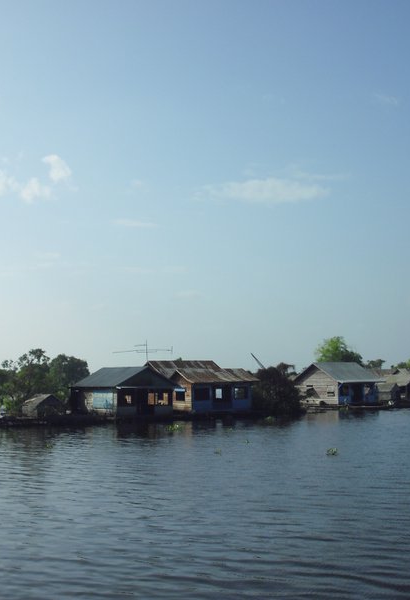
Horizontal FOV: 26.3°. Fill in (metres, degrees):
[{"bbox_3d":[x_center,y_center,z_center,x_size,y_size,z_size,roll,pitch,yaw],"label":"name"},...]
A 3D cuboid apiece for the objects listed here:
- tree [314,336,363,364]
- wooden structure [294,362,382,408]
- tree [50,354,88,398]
[{"bbox_3d":[16.066,8.168,105.685,6.200,7.550,5.800,-1,-5,9],"label":"tree"},{"bbox_3d":[12.391,7.961,82.126,6.200,4.170,5.600,4,-6,-38],"label":"wooden structure"},{"bbox_3d":[-11.368,6.968,73.678,3.700,4.780,3.600,1,-5,-9],"label":"tree"}]

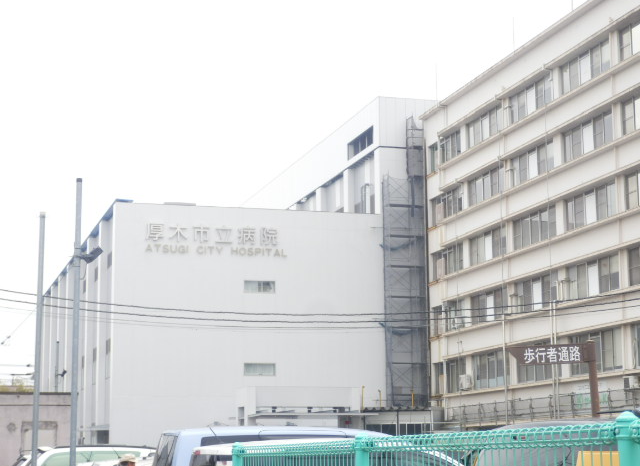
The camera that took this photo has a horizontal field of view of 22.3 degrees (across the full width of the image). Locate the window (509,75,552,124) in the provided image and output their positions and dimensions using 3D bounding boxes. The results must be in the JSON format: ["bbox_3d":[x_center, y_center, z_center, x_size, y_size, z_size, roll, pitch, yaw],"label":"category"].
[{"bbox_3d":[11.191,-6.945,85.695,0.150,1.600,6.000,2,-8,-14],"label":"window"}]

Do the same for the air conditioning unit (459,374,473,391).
[{"bbox_3d":[8.359,8.610,93.547,0.340,0.850,0.920,2,-8,-14],"label":"air conditioning unit"}]

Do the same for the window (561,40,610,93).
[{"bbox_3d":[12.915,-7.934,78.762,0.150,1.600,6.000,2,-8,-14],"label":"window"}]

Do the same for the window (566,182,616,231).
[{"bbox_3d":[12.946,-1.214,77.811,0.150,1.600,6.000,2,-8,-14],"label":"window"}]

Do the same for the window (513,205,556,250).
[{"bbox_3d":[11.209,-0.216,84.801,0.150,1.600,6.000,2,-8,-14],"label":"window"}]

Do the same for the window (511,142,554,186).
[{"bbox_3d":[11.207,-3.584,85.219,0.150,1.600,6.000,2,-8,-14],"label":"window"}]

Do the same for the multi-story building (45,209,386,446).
[{"bbox_3d":[-10.003,9.870,116.687,15.757,15.658,51.951,2,-8,-14],"label":"multi-story building"}]

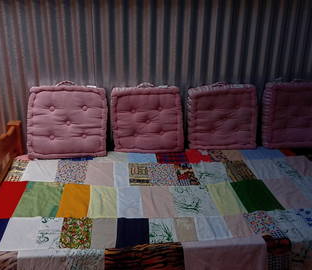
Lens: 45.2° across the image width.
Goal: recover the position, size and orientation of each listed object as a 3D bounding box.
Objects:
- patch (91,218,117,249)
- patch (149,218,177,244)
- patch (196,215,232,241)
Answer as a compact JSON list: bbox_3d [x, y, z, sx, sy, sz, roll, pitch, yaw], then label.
[{"bbox_3d":[-0.190,0.365,1.400,0.094,0.012,0.184,-1,22,-5],"label":"patch"},{"bbox_3d":[0.024,0.375,1.468,0.106,0.020,0.167,0,22,-3],"label":"patch"},{"bbox_3d":[0.215,0.356,1.439,0.124,0.012,0.143,-1,22,-5],"label":"patch"}]

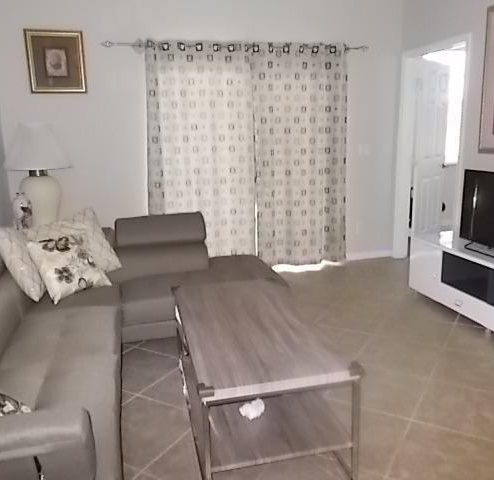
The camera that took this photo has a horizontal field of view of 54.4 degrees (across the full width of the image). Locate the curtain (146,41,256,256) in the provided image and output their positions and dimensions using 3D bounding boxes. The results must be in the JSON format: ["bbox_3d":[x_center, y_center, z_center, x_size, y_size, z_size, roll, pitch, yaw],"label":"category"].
[{"bbox_3d":[-0.416,-0.733,4.575,1.010,2.161,0.120,-5,12,-13],"label":"curtain"}]

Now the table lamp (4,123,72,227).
[{"bbox_3d":[-1.623,-0.459,3.780,0.497,0.897,0.497,-5,12,-13],"label":"table lamp"}]

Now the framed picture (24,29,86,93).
[{"bbox_3d":[-1.651,-1.548,4.173,0.460,0.513,0.030,-5,12,-13],"label":"framed picture"}]

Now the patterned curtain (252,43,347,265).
[{"bbox_3d":[0.524,-0.810,4.789,1.007,2.161,0.120,-5,12,-13],"label":"patterned curtain"}]

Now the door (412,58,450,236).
[{"bbox_3d":[2.020,-0.866,5.303,0.040,2.030,0.833,9,16,41],"label":"door"}]

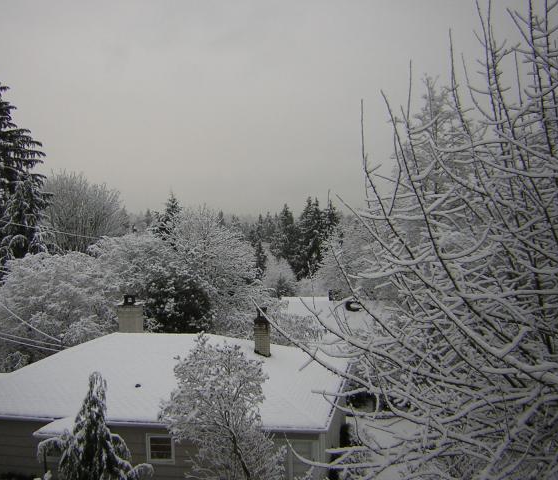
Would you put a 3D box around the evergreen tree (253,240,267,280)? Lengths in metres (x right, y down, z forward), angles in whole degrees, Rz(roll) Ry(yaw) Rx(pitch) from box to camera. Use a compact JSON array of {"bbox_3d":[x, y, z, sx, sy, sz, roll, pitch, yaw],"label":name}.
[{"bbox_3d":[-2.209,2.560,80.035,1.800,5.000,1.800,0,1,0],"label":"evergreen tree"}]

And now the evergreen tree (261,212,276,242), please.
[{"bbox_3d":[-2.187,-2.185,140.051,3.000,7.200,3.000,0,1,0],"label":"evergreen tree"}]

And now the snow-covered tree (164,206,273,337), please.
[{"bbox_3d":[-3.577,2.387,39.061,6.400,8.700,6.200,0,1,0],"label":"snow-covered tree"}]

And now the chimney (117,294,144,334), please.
[{"bbox_3d":[-5.324,2.677,23.810,0.700,1.420,0.700,0,1,10],"label":"chimney"}]

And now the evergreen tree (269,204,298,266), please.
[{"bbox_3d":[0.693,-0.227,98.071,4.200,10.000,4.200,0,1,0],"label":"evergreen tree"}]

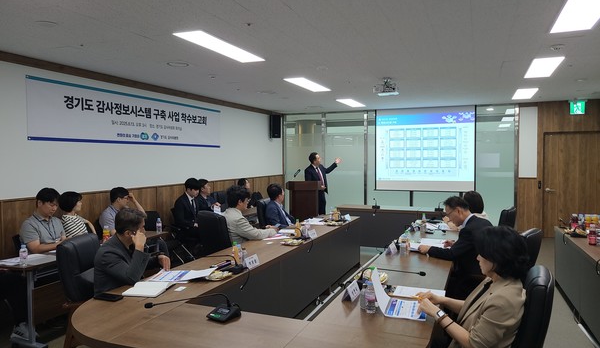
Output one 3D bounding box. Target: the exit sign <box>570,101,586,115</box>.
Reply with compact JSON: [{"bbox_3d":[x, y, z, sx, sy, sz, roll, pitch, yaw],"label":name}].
[{"bbox_3d":[5.195,-1.241,8.440,0.253,0.273,0.061,0,2,22],"label":"exit sign"}]

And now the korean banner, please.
[{"bbox_3d":[-2.215,-0.775,6.685,0.020,0.688,3.916,0,2,22],"label":"korean banner"}]

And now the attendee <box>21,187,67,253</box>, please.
[{"bbox_3d":[-2.382,0.796,4.352,0.769,1.295,0.546,0,2,22],"label":"attendee"}]

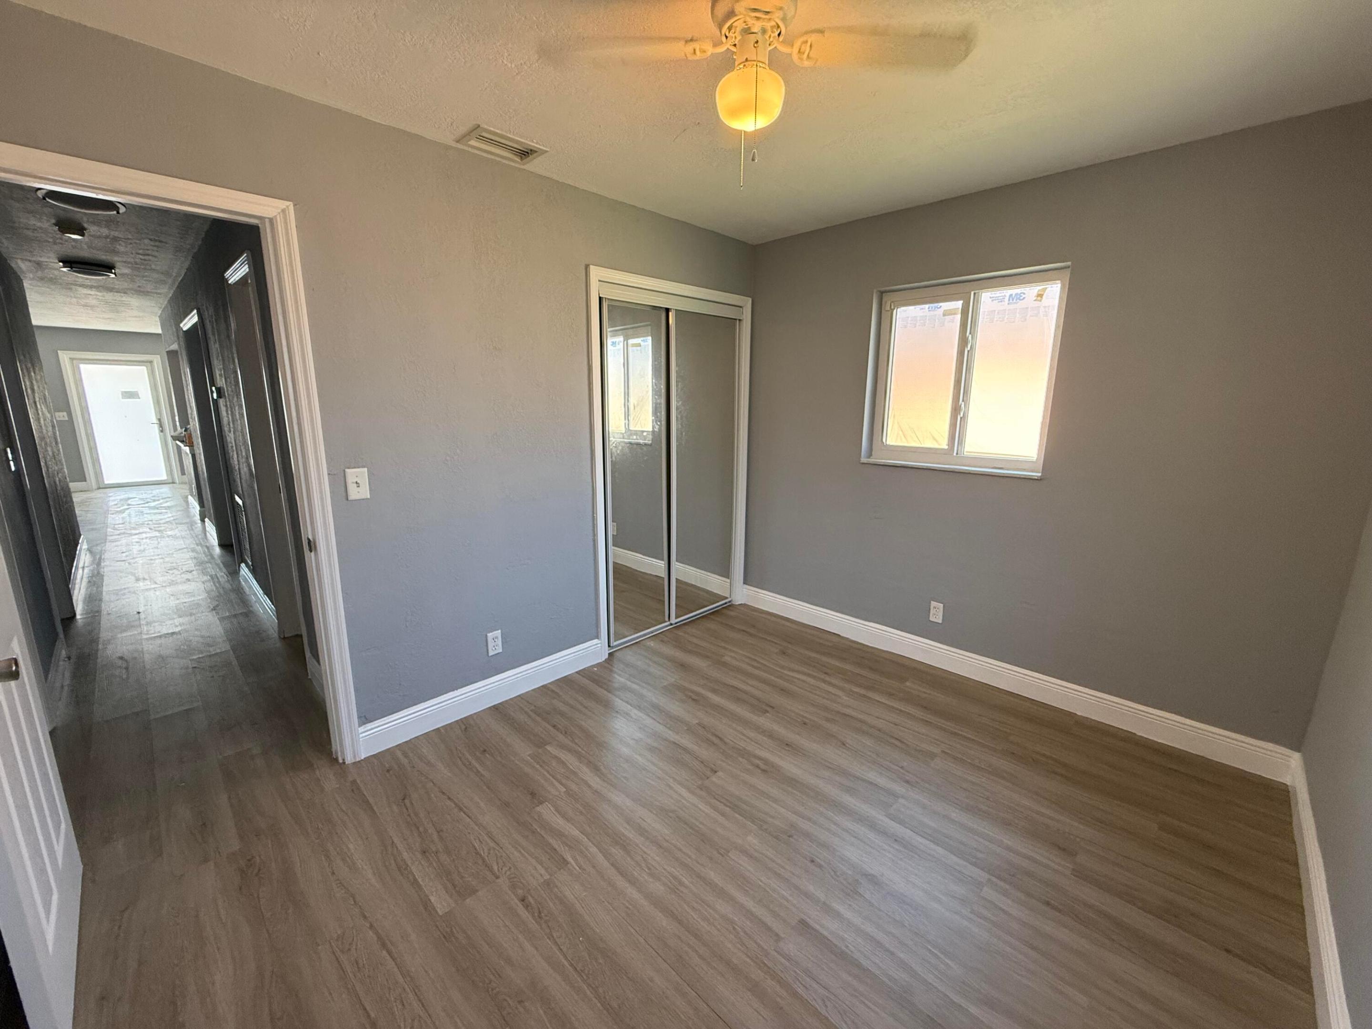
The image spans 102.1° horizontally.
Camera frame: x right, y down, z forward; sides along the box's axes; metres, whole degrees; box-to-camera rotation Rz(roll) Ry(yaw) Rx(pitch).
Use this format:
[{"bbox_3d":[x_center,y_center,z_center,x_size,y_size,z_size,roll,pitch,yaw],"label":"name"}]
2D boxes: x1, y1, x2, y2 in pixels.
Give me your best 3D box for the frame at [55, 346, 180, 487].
[{"bbox_3d":[-9.087,-1.498,8.964,0.130,2.125,1.090,12,16,43],"label":"frame"}]

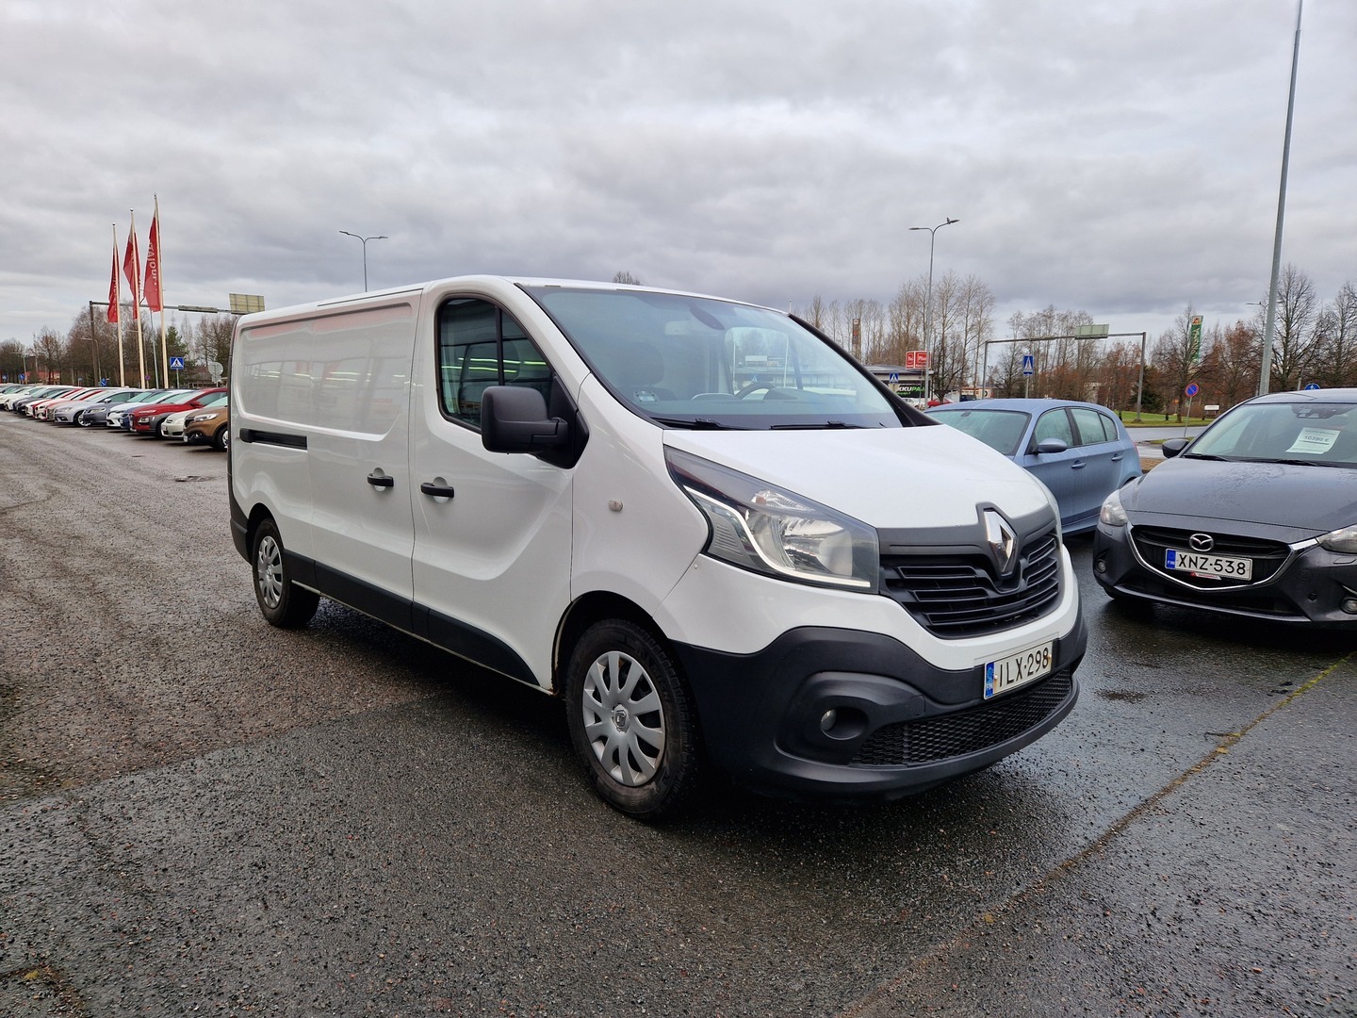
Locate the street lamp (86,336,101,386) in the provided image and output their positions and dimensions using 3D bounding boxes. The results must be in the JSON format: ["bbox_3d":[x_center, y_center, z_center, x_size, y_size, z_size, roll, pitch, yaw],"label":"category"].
[{"bbox_3d":[-88.588,-20.986,136.150,2.200,9.380,0.400,-6,9,-42],"label":"street lamp"}]

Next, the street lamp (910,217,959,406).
[{"bbox_3d":[12.800,-9.334,46.165,0.400,10.480,3.000,-5,9,-41],"label":"street lamp"}]

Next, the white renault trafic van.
[{"bbox_3d":[-0.710,-0.170,4.835,2.080,1.970,5.400,-6,9,-42],"label":"white renault trafic van"}]

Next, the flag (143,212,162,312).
[{"bbox_3d":[-22.662,-10.611,38.898,0.800,4.200,0.300,3,7,16],"label":"flag"}]

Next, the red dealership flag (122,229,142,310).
[{"bbox_3d":[-25.590,-11.105,42.260,0.800,4.020,0.300,3,7,16],"label":"red dealership flag"}]

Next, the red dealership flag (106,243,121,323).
[{"bbox_3d":[-28.764,-11.506,45.941,0.650,4.000,0.300,3,7,16],"label":"red dealership flag"}]

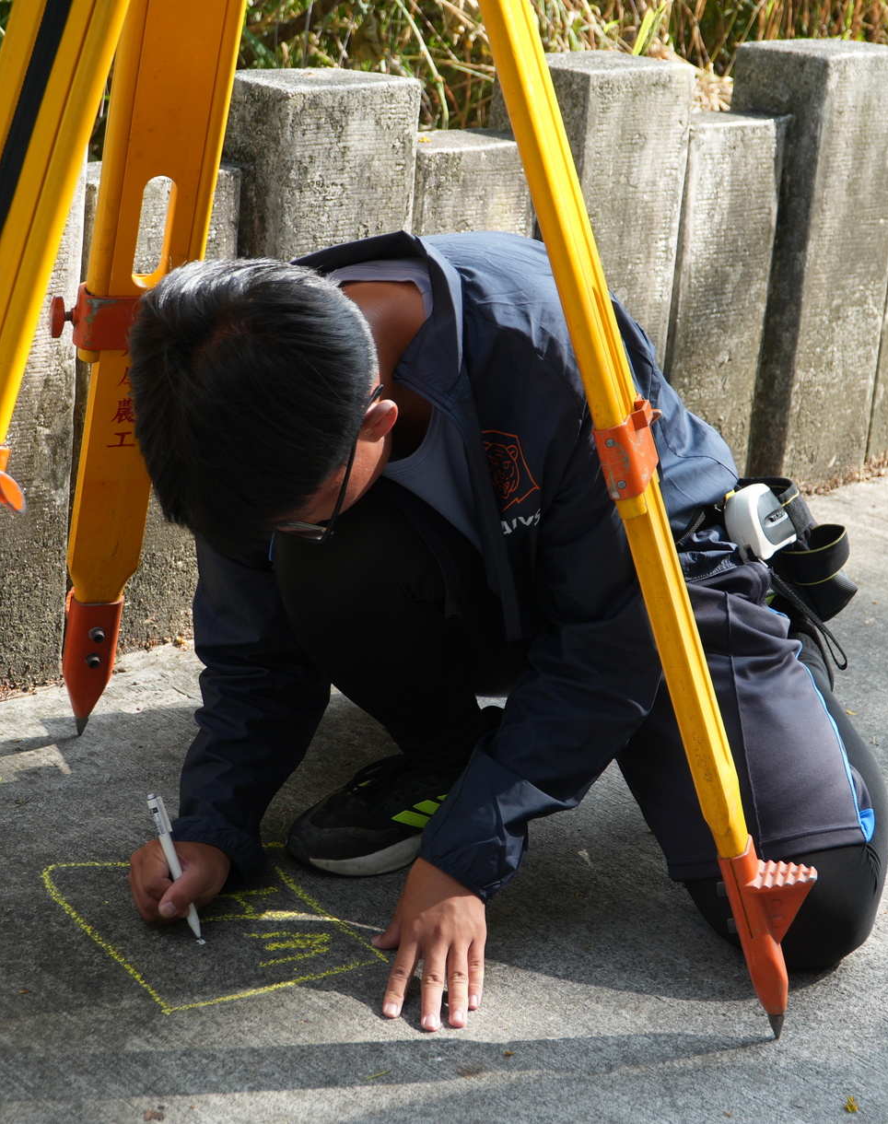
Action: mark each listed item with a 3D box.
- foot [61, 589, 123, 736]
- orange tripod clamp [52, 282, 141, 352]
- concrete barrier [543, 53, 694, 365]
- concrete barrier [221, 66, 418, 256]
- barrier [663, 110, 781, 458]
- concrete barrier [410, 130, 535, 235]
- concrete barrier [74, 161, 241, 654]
[{"bbox_3d":[-0.405,0.110,2.539,0.060,0.195,0.085,-5,43,-23],"label":"foot"},{"bbox_3d":[-0.313,-0.240,2.221,0.145,0.060,0.047,-5,43,-23],"label":"orange tripod clamp"},{"bbox_3d":[0.201,-0.386,3.322,0.170,0.690,0.220,21,26,41],"label":"concrete barrier"},{"bbox_3d":[-0.183,-0.294,2.987,0.213,0.688,0.170,-15,26,-41],"label":"concrete barrier"},{"bbox_3d":[0.355,-0.353,3.233,0.202,0.562,0.098,-15,25,-43],"label":"barrier"},{"bbox_3d":[-0.004,-0.259,2.892,0.202,0.567,0.098,-13,25,-39],"label":"concrete barrier"},{"bbox_3d":[-0.362,-0.171,2.581,0.202,0.565,0.098,-11,25,-41],"label":"concrete barrier"}]

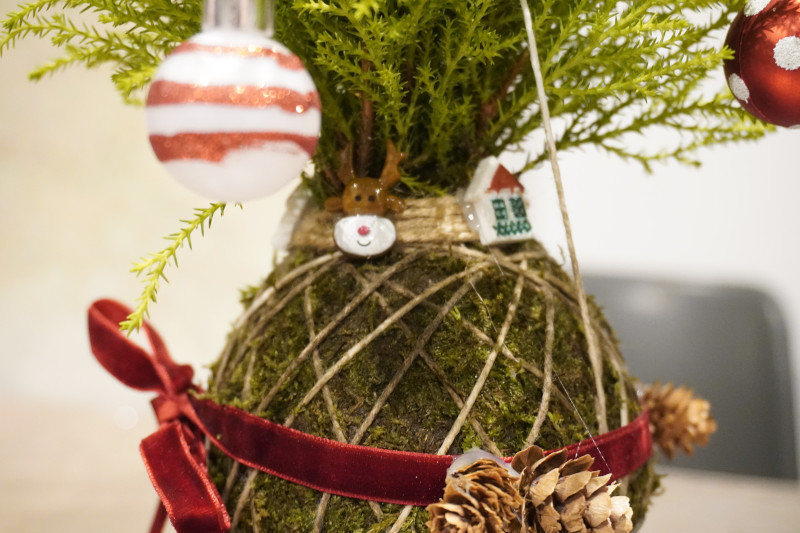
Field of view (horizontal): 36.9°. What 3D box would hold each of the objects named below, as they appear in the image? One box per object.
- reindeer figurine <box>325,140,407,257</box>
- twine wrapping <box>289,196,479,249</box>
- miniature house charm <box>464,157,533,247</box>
[{"bbox_3d":[-0.008,-0.016,0.288,0.019,0.028,0.009,0,-3,8],"label":"reindeer figurine"},{"bbox_3d":[0.001,-0.012,0.322,0.060,0.011,0.060,-3,5,0],"label":"twine wrapping"},{"bbox_3d":[0.024,-0.016,0.294,0.013,0.020,0.007,-10,0,-36],"label":"miniature house charm"}]

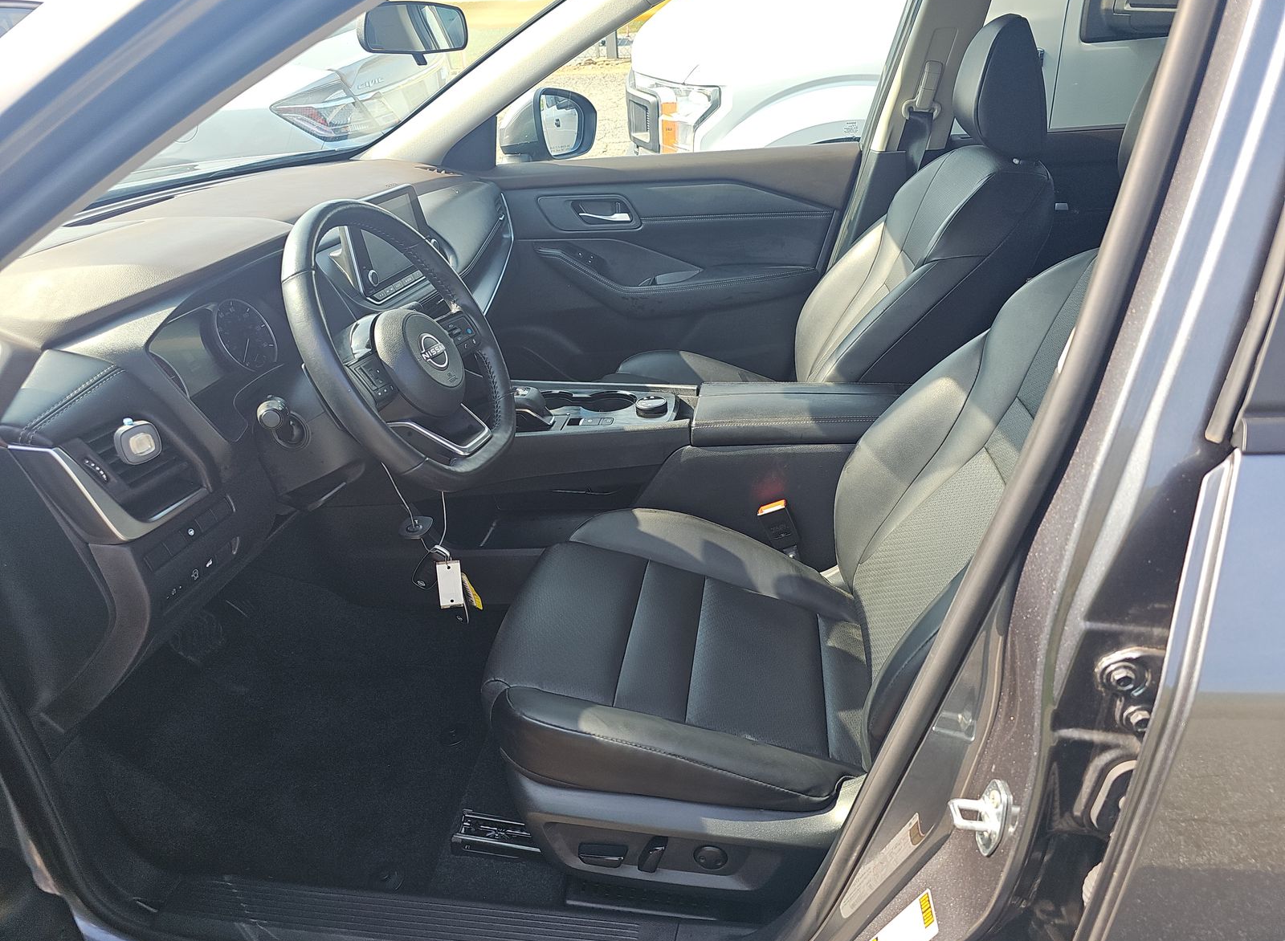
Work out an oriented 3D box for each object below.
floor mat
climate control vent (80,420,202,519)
[{"bbox_3d":[-0.571,0.369,1.316,0.660,0.110,0.500,1,25,8],"label":"floor mat"},{"bbox_3d":[-0.478,-0.005,0.833,0.045,0.077,0.105,-18,21,16],"label":"climate control vent"}]

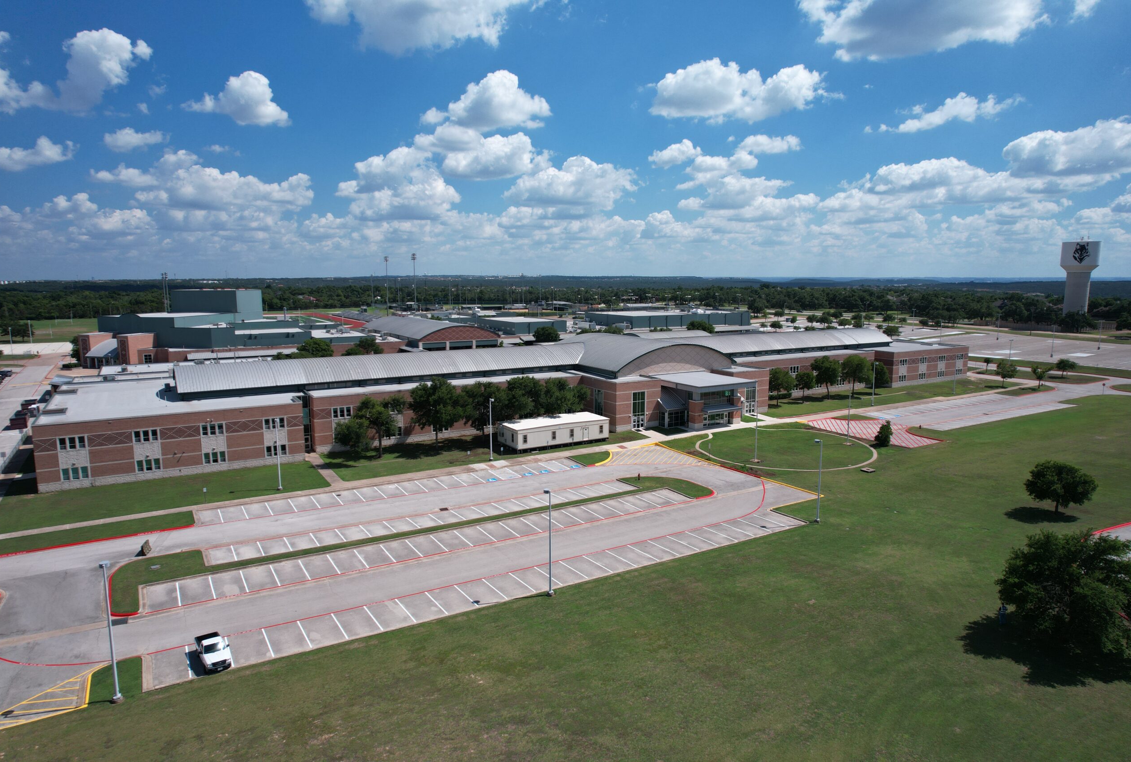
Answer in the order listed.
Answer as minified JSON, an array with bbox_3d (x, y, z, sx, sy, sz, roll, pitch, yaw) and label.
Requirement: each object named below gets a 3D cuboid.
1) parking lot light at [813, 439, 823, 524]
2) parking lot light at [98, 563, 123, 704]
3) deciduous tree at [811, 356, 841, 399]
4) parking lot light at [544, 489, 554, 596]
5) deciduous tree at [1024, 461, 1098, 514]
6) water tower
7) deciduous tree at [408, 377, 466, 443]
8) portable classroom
[{"bbox_3d":[28.970,11.590,80.320,0.620,9.500,1.200,-5,10,-30],"label":"parking lot light"},{"bbox_3d":[-29.910,16.580,45.980,0.620,9.500,1.200,-5,10,-30],"label":"parking lot light"},{"bbox_3d":[61.580,-0.730,164.380,6.600,10.300,6.600,3,9,20],"label":"deciduous tree"},{"bbox_3d":[-1.450,14.330,61.820,0.620,9.500,1.200,-5,10,-30],"label":"parking lot light"},{"bbox_3d":[59.520,12.850,83.840,7.300,6.200,7.300,6,10,36],"label":"deciduous tree"},{"bbox_3d":[263.790,-51.200,359.750,16.000,40.900,16.000,6,10,36],"label":"water tower"},{"bbox_3d":[-21.720,5.410,117.540,9.600,12.000,9.600,-2,8,-11],"label":"deciduous tree"},{"bbox_3d":[-1.880,8.900,123.090,18.290,3.800,7.300,-5,10,-30],"label":"portable classroom"}]

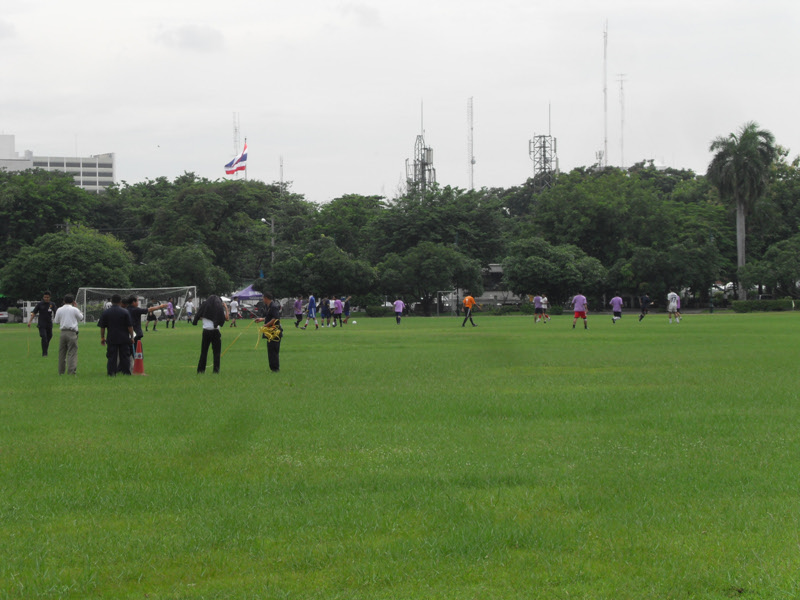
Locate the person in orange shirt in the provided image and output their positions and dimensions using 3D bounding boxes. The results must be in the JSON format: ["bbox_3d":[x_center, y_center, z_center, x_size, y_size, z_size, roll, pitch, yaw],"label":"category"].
[{"bbox_3d":[3.366,0.478,115.000,0.750,1.710,0.600,-1,0,-41],"label":"person in orange shirt"}]

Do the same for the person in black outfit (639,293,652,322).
[{"bbox_3d":[13.201,0.405,126.500,0.750,1.570,0.550,-1,0,-37],"label":"person in black outfit"}]

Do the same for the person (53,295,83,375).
[{"bbox_3d":[-6.898,0.736,49.200,0.570,1.700,0.420,-1,0,14],"label":"person"}]

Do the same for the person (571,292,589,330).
[{"bbox_3d":[7.957,0.457,104.500,0.720,1.700,0.450,-1,0,9],"label":"person"}]

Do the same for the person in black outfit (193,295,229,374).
[{"bbox_3d":[-3.997,0.735,49.800,0.720,1.690,0.500,-1,0,0],"label":"person in black outfit"}]

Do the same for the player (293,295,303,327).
[{"bbox_3d":[-5.019,0.566,116.000,0.550,1.670,0.500,-1,0,23],"label":"player"}]

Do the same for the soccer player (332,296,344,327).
[{"bbox_3d":[-3.222,0.613,122.500,0.550,1.640,0.550,-1,0,-41],"label":"soccer player"}]

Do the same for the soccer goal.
[{"bbox_3d":[-17.505,0.378,156.159,7.450,2.450,2.500,-1,0,-22],"label":"soccer goal"}]

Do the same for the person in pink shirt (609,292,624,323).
[{"bbox_3d":[10.516,0.374,114.500,0.620,1.600,0.600,-1,0,30],"label":"person in pink shirt"}]

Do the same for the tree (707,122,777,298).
[{"bbox_3d":[28.539,-6.961,197.000,5.800,15.800,5.800,-1,0,0],"label":"tree"}]

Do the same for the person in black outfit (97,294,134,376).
[{"bbox_3d":[-5.857,0.733,48.700,0.700,1.700,0.380,-1,0,5],"label":"person in black outfit"}]

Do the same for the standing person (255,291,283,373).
[{"bbox_3d":[-2.723,0.676,49.000,0.500,1.710,0.500,-1,0,-22],"label":"standing person"}]

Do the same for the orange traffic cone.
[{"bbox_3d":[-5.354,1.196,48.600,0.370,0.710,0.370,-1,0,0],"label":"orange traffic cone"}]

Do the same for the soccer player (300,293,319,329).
[{"bbox_3d":[-4.219,0.539,110.500,0.820,1.730,0.550,-1,0,-15],"label":"soccer player"}]

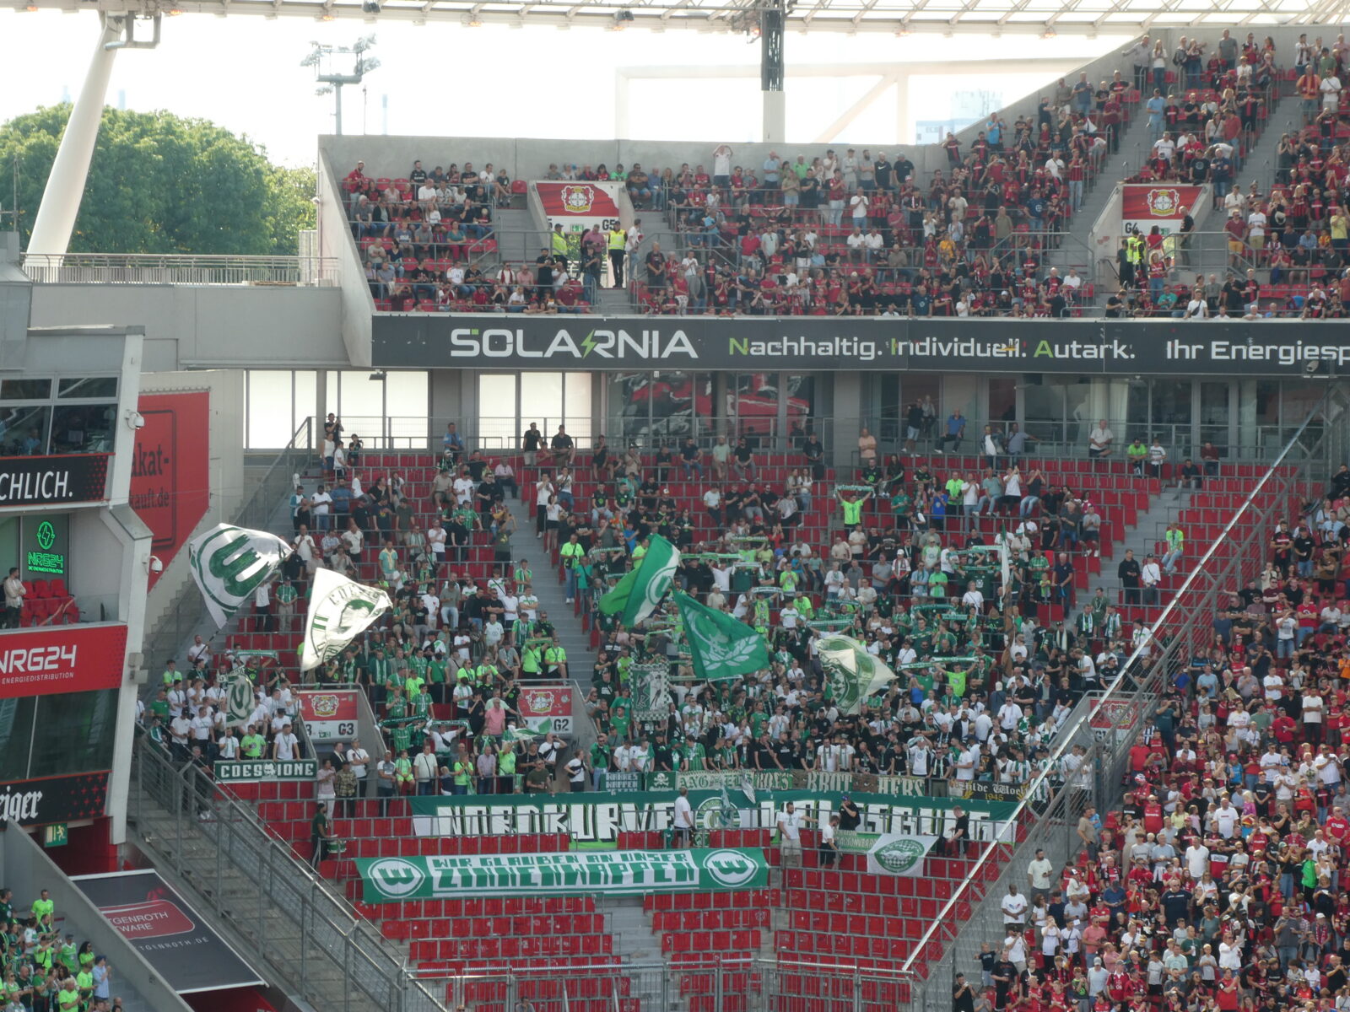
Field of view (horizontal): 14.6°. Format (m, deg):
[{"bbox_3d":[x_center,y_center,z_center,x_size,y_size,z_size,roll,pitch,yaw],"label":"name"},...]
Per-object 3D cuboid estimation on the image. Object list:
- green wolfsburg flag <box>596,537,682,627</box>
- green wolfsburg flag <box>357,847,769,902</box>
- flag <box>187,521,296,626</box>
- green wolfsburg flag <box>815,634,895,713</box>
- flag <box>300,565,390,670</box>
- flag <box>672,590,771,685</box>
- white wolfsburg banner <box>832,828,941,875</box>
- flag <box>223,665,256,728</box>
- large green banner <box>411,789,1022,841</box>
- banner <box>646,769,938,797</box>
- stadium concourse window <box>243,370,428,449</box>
[{"bbox_3d":[-0.924,1.928,133.700,2.100,2.400,0.700,0,2,-5],"label":"green wolfsburg flag"},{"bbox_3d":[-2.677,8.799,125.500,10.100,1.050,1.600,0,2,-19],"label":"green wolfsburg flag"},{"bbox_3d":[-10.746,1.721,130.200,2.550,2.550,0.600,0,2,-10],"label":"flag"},{"bbox_3d":[4.574,4.218,131.600,1.950,1.900,0.700,1,2,8],"label":"green wolfsburg flag"},{"bbox_3d":[-8.138,2.830,130.200,2.250,2.550,0.600,0,2,-10],"label":"flag"},{"bbox_3d":[1.197,3.299,132.800,2.400,2.300,0.600,0,2,-5],"label":"flag"},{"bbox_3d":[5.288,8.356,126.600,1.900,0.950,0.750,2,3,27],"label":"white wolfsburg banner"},{"bbox_3d":[-10.643,4.670,128.800,0.820,1.500,0.400,0,2,-10],"label":"flag"},{"bbox_3d":[0.912,7.589,128.200,14.600,1.350,3.000,1,2,4],"label":"large green banner"},{"bbox_3d":[2.891,6.849,130.000,7.200,0.600,1.000,1,2,15],"label":"banner"},{"bbox_3d":[-9.547,-2.713,148.000,5.400,2.300,0.300,0,2,-16],"label":"stadium concourse window"}]

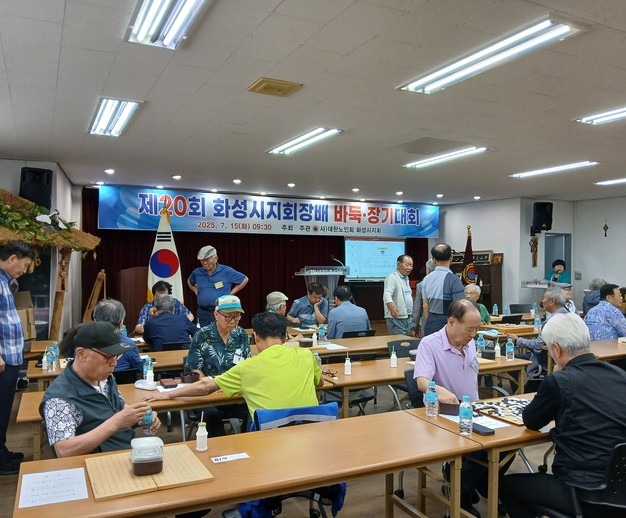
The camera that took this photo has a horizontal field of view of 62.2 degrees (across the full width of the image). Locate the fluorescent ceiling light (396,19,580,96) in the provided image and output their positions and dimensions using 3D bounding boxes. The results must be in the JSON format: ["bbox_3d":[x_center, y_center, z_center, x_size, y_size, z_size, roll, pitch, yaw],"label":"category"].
[{"bbox_3d":[0.999,-1.222,3.155,0.300,0.080,1.250,0,0,-27],"label":"fluorescent ceiling light"}]

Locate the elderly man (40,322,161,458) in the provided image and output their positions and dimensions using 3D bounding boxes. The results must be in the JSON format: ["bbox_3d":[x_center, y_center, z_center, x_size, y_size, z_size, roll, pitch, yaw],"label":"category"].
[{"bbox_3d":[-0.921,0.926,2.445,0.680,1.250,0.500,0,0,18],"label":"elderly man"}]

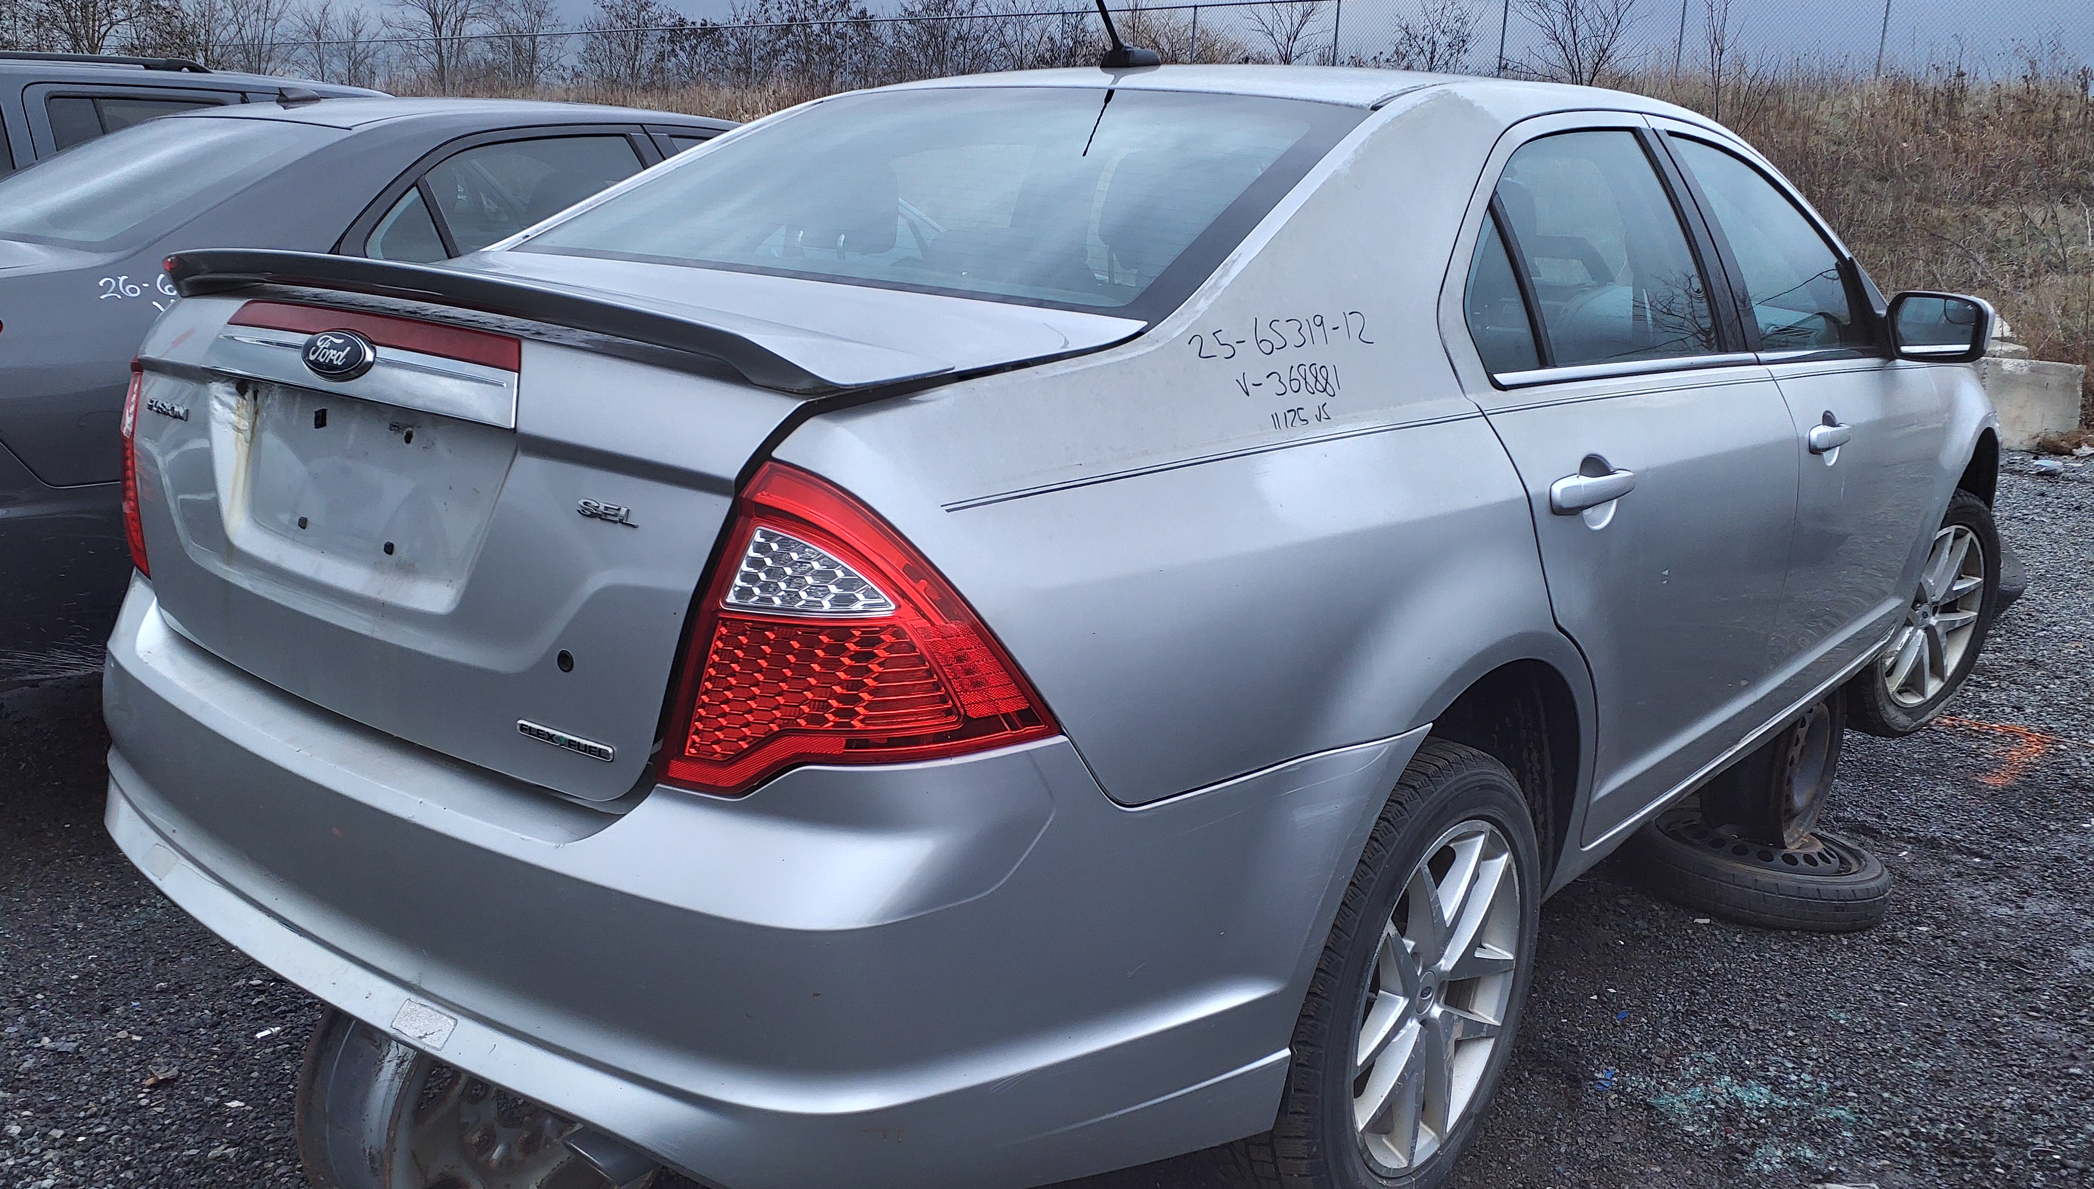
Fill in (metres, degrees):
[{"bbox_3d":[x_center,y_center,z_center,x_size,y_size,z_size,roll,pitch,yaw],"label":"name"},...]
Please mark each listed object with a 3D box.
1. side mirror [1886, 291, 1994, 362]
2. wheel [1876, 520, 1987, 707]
[{"bbox_3d":[1.837,-0.551,3.249,0.198,0.143,0.125,13,17,39],"label":"side mirror"},{"bbox_3d":[2.240,0.036,4.128,0.465,0.465,0.180,-5,17,-34],"label":"wheel"}]

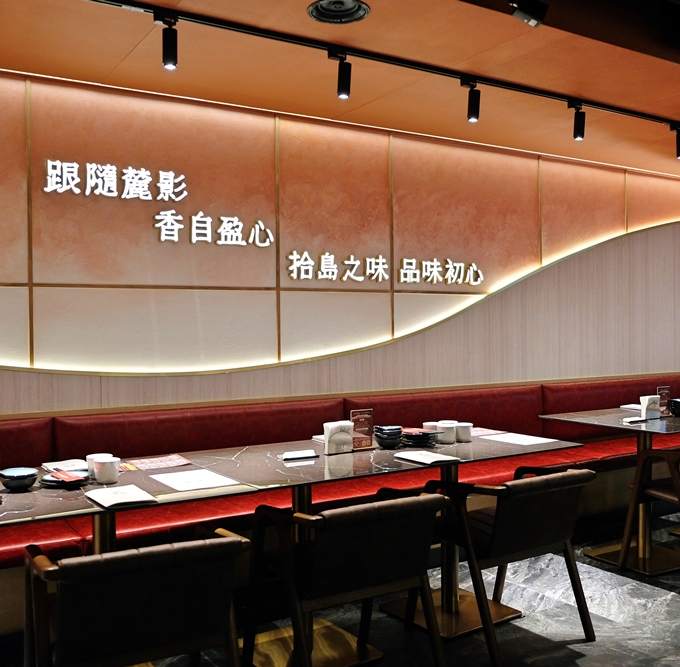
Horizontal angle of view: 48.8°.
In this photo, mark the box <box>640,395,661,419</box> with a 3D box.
[{"bbox_3d":[1.679,0.400,4.054,0.132,0.122,0.042,-1,1,-32],"label":"box"}]

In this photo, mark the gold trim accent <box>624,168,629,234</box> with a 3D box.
[{"bbox_3d":[2.069,-0.957,5.410,0.024,0.439,0.015,-1,1,-32],"label":"gold trim accent"}]

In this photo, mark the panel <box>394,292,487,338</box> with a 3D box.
[{"bbox_3d":[0.602,-0.106,4.520,0.690,0.252,0.030,-1,1,-32],"label":"panel"}]

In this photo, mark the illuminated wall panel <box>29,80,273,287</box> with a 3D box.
[{"bbox_3d":[-0.865,-0.697,3.703,1.245,0.929,0.040,-1,0,-32],"label":"illuminated wall panel"}]

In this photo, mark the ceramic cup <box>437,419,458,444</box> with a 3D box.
[{"bbox_3d":[0.466,0.437,3.265,0.085,0.079,0.085,-1,0,0],"label":"ceramic cup"}]

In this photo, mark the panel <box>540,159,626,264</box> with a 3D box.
[{"bbox_3d":[1.747,-0.830,5.326,0.900,0.739,0.040,-1,0,-32],"label":"panel"}]

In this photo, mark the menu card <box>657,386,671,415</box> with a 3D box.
[{"bbox_3d":[1.790,0.375,4.155,0.113,0.163,0.048,-1,0,-32],"label":"menu card"}]

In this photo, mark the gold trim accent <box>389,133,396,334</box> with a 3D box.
[{"bbox_3d":[0.305,-0.560,4.314,0.022,1.170,0.015,-1,1,-32],"label":"gold trim accent"}]

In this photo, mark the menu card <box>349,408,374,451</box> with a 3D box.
[{"bbox_3d":[0.091,0.400,3.135,0.112,0.163,0.048,-1,0,-32],"label":"menu card"}]

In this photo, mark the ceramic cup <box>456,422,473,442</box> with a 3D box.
[{"bbox_3d":[0.546,0.436,3.295,0.085,0.079,0.085,-1,0,0],"label":"ceramic cup"}]

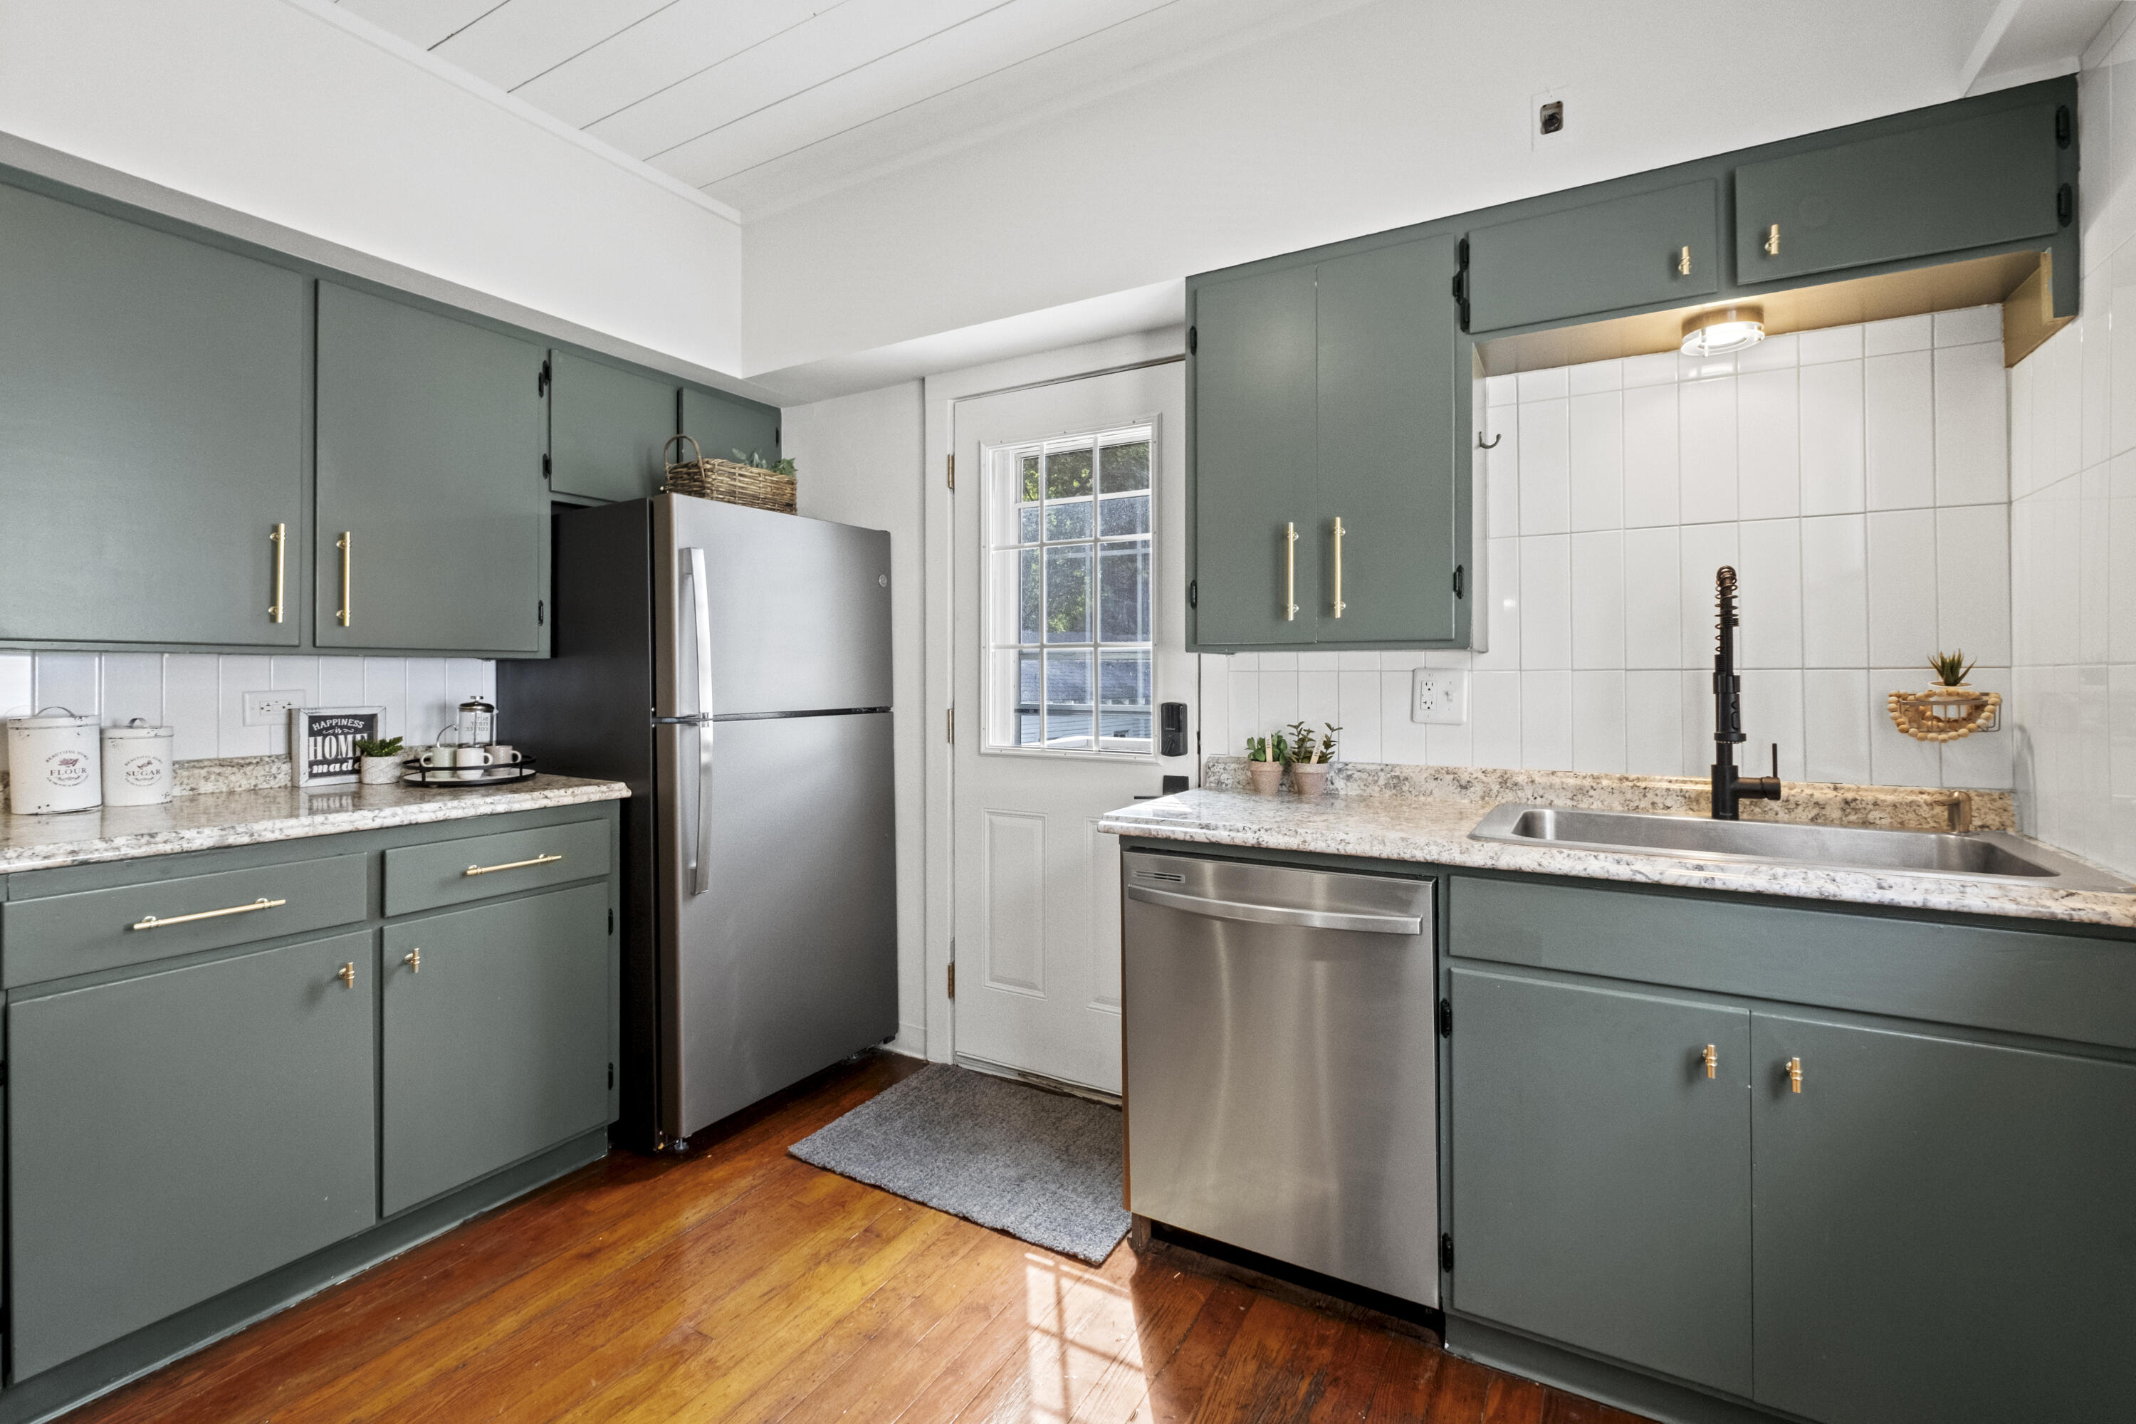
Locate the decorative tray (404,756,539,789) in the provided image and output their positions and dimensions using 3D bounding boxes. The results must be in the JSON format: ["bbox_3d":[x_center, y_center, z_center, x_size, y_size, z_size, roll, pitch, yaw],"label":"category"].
[{"bbox_3d":[-1.594,0.157,2.371,0.297,0.055,0.297,0,1,30],"label":"decorative tray"}]

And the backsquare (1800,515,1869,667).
[{"bbox_3d":[1.533,-0.239,1.781,0.100,0.304,0.010,1,1,28],"label":"backsquare"}]

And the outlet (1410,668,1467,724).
[{"bbox_3d":[0.894,-0.036,2.137,0.123,0.130,0.012,1,1,28],"label":"outlet"}]

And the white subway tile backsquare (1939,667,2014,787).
[{"bbox_3d":[1.688,0.030,1.653,0.100,0.222,0.010,0,1,29],"label":"white subway tile backsquare"}]

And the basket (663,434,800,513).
[{"bbox_3d":[-0.985,-0.665,2.625,0.190,0.200,0.340,0,1,30],"label":"basket"}]

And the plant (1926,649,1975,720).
[{"bbox_3d":[1.640,-0.049,1.653,0.064,0.132,0.064,1,1,28],"label":"plant"}]

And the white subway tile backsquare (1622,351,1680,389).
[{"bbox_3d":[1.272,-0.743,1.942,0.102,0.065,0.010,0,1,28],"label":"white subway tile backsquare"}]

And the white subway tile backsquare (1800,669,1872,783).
[{"bbox_3d":[1.513,0.029,1.749,0.100,0.222,0.010,0,1,29],"label":"white subway tile backsquare"}]

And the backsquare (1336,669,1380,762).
[{"bbox_3d":[0.728,0.014,2.228,0.102,0.220,0.010,1,1,28],"label":"backsquare"}]

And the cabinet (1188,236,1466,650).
[{"bbox_3d":[0.623,-0.600,2.124,0.620,0.900,0.290,1,1,28],"label":"cabinet"}]

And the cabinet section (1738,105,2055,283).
[{"bbox_3d":[1.331,-0.828,1.449,0.393,0.197,0.028,1,1,28],"label":"cabinet section"}]

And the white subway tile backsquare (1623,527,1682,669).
[{"bbox_3d":[1.278,-0.246,1.945,0.102,0.305,0.010,0,1,28],"label":"white subway tile backsquare"}]

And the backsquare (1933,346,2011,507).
[{"bbox_3d":[1.726,-0.547,1.703,0.102,0.305,0.010,0,1,28],"label":"backsquare"}]

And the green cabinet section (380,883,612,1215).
[{"bbox_3d":[-1.284,0.733,2.031,0.028,0.601,0.479,1,1,32],"label":"green cabinet section"}]

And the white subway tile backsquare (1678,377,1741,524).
[{"bbox_3d":[1.350,-0.549,1.875,0.101,0.304,0.010,1,1,28],"label":"white subway tile backsquare"}]

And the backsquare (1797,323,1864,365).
[{"bbox_3d":[1.498,-0.718,1.745,0.100,0.070,0.010,0,1,29],"label":"backsquare"}]

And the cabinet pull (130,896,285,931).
[{"bbox_3d":[-1.544,0.363,1.604,0.036,0.014,0.204,1,1,28],"label":"cabinet pull"}]

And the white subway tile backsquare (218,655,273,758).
[{"bbox_3d":[-2.099,-0.013,2.270,0.010,0.265,0.102,0,1,30],"label":"white subway tile backsquare"}]

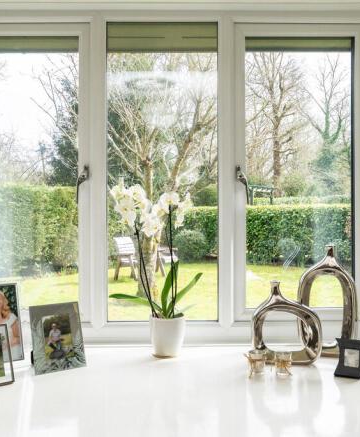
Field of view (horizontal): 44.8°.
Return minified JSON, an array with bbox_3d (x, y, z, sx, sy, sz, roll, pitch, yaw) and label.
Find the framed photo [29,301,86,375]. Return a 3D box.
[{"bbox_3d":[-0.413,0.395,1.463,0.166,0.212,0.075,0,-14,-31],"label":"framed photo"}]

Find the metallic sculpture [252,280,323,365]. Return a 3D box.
[{"bbox_3d":[0.370,0.355,1.515,0.235,0.280,0.080,0,0,4],"label":"metallic sculpture"}]

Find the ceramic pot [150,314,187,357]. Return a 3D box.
[{"bbox_3d":[-0.044,0.428,1.590,0.131,0.134,0.131,0,0,0],"label":"ceramic pot"}]

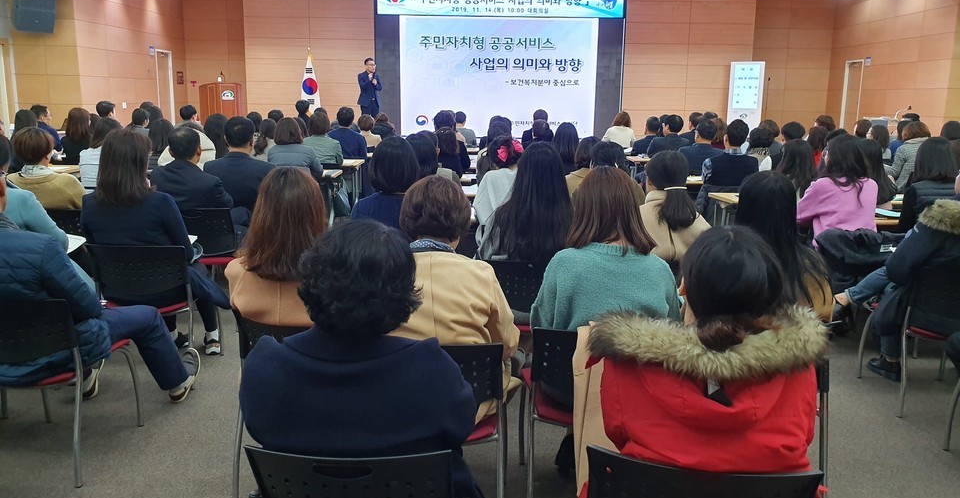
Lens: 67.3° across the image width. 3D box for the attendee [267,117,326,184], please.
[{"bbox_3d":[-1.677,-0.567,6.670,0.530,1.300,0.800,1,12,2],"label":"attendee"}]

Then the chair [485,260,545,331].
[{"bbox_3d":[0.281,0.394,3.638,0.510,0.790,0.530,1,12,4],"label":"chair"}]

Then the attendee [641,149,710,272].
[{"bbox_3d":[0.904,0.127,3.770,0.460,1.270,0.740,-2,12,-12],"label":"attendee"}]

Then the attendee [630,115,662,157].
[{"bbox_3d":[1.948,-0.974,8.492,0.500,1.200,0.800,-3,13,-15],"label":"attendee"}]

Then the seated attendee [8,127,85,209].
[{"bbox_3d":[-2.810,-0.182,4.709,0.500,1.230,0.800,3,13,10],"label":"seated attendee"}]

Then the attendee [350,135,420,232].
[{"bbox_3d":[-0.425,0.075,3.858,0.460,1.310,0.720,1,12,3],"label":"attendee"}]

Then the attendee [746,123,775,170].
[{"bbox_3d":[2.724,-0.606,7.205,0.500,1.260,0.780,0,12,-1],"label":"attendee"}]

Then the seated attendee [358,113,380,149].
[{"bbox_3d":[-1.388,-1.021,9.137,0.420,1.270,0.700,1,12,3],"label":"seated attendee"}]

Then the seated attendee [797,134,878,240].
[{"bbox_3d":[2.183,-0.061,4.443,0.520,1.250,0.800,-2,13,-12],"label":"seated attendee"}]

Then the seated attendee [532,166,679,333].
[{"bbox_3d":[0.456,0.304,2.758,0.500,1.250,0.800,1,13,0],"label":"seated attendee"}]

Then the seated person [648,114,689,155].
[{"bbox_3d":[2.156,-0.904,8.387,0.520,1.320,0.780,-1,12,-6],"label":"seated person"}]

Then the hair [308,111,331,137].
[{"bbox_3d":[-1.506,-1.168,6.765,0.200,0.245,0.220,1,13,3],"label":"hair"}]

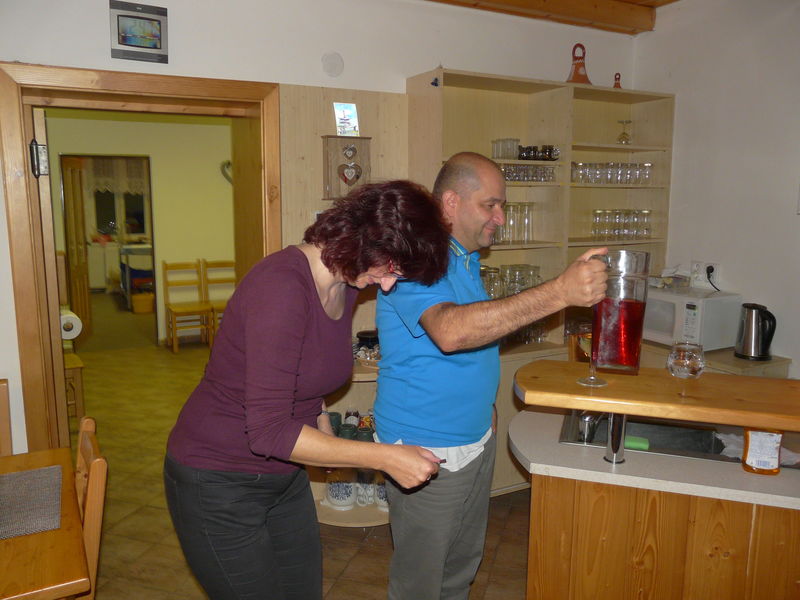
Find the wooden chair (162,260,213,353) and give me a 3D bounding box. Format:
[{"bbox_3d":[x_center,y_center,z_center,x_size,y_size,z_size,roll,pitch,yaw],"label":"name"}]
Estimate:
[{"bbox_3d":[-2.221,0.060,6.783,0.395,0.890,0.420,-5,11,-28],"label":"wooden chair"}]

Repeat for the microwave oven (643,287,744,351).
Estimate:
[{"bbox_3d":[1.551,0.086,3.529,0.295,0.278,0.460,-5,11,-28],"label":"microwave oven"}]

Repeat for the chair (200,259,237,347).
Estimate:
[{"bbox_3d":[-1.850,0.030,6.977,0.395,0.890,0.420,-5,11,-28],"label":"chair"}]

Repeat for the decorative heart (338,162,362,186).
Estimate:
[{"bbox_3d":[-0.226,-0.580,2.988,0.120,0.109,0.014,-5,11,-28],"label":"decorative heart"}]

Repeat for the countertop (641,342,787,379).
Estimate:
[{"bbox_3d":[1.573,0.659,3.471,0.380,0.828,0.740,-5,11,-28],"label":"countertop"}]

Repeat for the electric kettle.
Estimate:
[{"bbox_3d":[1.750,0.159,3.180,0.155,0.257,0.205,-5,11,-28],"label":"electric kettle"}]

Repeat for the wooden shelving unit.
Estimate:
[{"bbox_3d":[0.762,-0.037,3.508,1.500,2.137,0.350,-5,11,-28],"label":"wooden shelving unit"}]

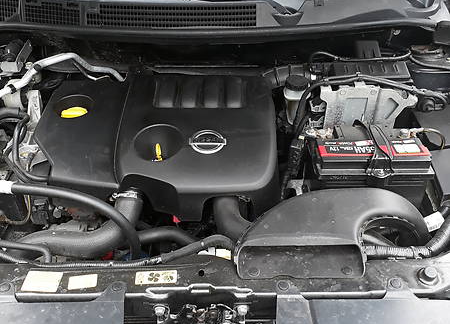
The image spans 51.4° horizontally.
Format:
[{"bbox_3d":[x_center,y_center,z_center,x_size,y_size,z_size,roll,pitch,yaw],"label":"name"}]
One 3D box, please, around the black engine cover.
[{"bbox_3d":[-0.160,-0.046,1.099,0.530,0.130,0.345,0,45,0],"label":"black engine cover"}]

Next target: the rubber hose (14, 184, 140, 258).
[{"bbox_3d":[-0.290,0.122,0.965,0.235,0.125,0.145,0,30,0],"label":"rubber hose"}]

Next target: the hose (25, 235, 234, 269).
[{"bbox_3d":[-0.157,0.151,0.788,0.335,0.040,0.055,0,30,0],"label":"hose"}]

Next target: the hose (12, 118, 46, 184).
[{"bbox_3d":[-0.452,-0.024,1.101,0.080,0.100,0.130,0,30,0],"label":"hose"}]

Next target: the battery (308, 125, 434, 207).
[{"bbox_3d":[0.313,0.028,1.102,0.245,0.185,0.175,0,30,0],"label":"battery"}]

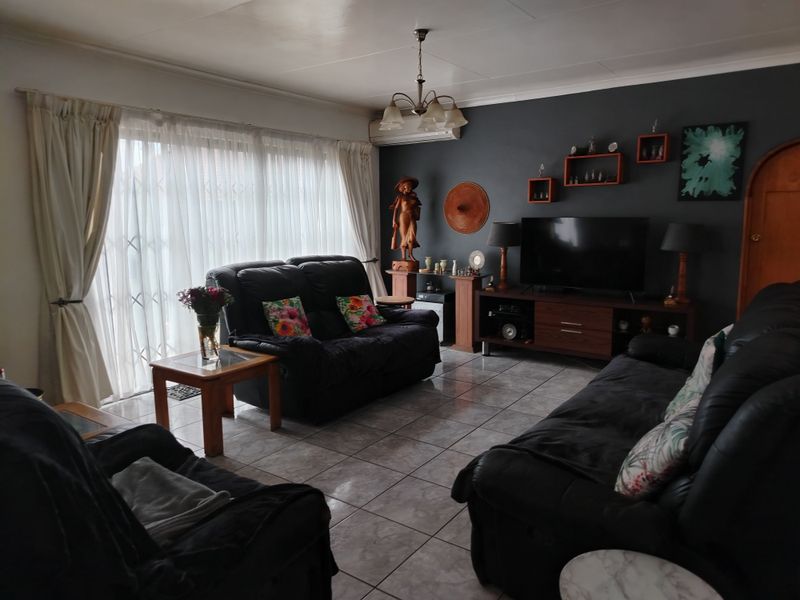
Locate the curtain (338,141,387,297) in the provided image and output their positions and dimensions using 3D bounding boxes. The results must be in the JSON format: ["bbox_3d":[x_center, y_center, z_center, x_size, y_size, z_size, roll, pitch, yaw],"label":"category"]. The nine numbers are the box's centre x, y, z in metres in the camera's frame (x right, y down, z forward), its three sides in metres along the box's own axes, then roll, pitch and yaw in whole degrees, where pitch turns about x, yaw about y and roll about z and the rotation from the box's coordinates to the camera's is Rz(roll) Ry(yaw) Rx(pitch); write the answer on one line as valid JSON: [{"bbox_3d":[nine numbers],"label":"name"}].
[{"bbox_3d":[-0.385,-0.671,6.223,0.181,2.136,0.766,6,11,35],"label":"curtain"}]

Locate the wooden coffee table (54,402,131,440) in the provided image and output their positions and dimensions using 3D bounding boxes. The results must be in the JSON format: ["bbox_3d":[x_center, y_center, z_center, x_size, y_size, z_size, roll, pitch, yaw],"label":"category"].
[{"bbox_3d":[-1.577,0.809,2.445,0.555,0.490,0.555,6,11,35],"label":"wooden coffee table"}]

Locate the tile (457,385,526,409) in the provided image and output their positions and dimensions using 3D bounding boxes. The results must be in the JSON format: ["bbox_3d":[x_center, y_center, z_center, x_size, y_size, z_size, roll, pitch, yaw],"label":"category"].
[{"bbox_3d":[0.695,0.734,4.211,0.399,0.010,0.399,6,11,35],"label":"tile"}]

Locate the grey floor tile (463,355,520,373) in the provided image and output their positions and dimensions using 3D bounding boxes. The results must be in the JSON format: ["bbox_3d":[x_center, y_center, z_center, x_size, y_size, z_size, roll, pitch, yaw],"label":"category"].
[{"bbox_3d":[0.835,0.595,5.100,0.400,0.010,0.400,6,11,35],"label":"grey floor tile"}]

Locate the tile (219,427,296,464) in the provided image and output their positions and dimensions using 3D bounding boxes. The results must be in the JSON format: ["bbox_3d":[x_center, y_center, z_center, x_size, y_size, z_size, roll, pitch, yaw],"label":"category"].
[{"bbox_3d":[-0.889,0.891,3.391,0.400,0.010,0.400,6,11,35],"label":"tile"}]

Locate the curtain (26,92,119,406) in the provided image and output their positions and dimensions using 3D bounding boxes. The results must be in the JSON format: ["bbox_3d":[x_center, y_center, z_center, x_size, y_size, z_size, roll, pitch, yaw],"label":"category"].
[{"bbox_3d":[-2.224,-0.298,4.004,0.160,2.195,0.636,6,11,35],"label":"curtain"}]

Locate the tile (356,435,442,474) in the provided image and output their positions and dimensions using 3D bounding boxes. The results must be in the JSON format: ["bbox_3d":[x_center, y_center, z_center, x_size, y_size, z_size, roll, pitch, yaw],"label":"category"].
[{"bbox_3d":[0.000,0.911,3.285,0.403,0.010,0.403,6,11,35],"label":"tile"}]

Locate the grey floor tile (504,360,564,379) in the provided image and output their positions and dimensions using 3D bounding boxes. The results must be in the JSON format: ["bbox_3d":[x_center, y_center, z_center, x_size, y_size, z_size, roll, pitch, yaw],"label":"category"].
[{"bbox_3d":[1.163,0.629,4.870,0.400,0.010,0.400,6,11,35],"label":"grey floor tile"}]

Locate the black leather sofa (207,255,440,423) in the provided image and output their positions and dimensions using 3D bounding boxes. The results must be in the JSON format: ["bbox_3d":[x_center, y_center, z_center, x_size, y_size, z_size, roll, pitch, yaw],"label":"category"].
[{"bbox_3d":[-0.516,0.175,4.594,1.085,1.040,1.648,6,11,35],"label":"black leather sofa"}]

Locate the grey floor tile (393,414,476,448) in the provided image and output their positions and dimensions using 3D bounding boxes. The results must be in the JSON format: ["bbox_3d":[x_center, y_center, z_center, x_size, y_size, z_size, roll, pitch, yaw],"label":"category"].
[{"bbox_3d":[0.236,0.856,3.613,0.403,0.010,0.403,6,11,35],"label":"grey floor tile"}]

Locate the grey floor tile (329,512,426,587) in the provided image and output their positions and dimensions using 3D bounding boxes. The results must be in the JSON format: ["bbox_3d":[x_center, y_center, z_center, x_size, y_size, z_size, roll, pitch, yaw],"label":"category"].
[{"bbox_3d":[-0.138,1.050,2.378,0.400,0.010,0.400,6,11,35],"label":"grey floor tile"}]

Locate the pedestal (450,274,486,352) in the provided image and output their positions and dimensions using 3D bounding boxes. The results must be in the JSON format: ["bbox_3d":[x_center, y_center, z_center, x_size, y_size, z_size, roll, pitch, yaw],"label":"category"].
[{"bbox_3d":[0.700,0.127,5.626,0.278,0.734,0.266,6,11,35],"label":"pedestal"}]

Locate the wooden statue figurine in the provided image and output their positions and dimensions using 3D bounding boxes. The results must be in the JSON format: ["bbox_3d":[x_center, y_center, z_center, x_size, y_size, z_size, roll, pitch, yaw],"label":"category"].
[{"bbox_3d":[0.062,-0.846,6.193,0.320,1.040,0.240,2,10,17],"label":"wooden statue figurine"}]

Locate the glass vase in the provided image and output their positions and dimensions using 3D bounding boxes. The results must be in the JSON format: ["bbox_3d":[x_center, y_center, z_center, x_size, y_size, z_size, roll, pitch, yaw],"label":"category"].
[{"bbox_3d":[-1.206,0.229,3.498,0.145,0.288,0.145,6,11,35],"label":"glass vase"}]

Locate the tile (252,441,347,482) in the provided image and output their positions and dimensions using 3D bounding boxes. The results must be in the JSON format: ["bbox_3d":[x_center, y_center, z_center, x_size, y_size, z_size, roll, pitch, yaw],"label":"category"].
[{"bbox_3d":[-0.569,0.932,3.191,0.403,0.010,0.403,6,11,35],"label":"tile"}]

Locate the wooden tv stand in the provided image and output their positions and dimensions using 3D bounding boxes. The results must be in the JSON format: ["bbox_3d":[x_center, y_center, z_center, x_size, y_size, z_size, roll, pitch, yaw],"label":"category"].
[{"bbox_3d":[1.630,0.276,4.991,1.849,0.639,0.454,6,11,35],"label":"wooden tv stand"}]

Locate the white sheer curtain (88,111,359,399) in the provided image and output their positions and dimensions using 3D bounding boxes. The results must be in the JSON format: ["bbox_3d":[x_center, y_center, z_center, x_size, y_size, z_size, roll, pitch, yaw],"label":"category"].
[{"bbox_3d":[-1.294,-0.478,5.082,0.121,2.104,3.103,6,11,35],"label":"white sheer curtain"}]

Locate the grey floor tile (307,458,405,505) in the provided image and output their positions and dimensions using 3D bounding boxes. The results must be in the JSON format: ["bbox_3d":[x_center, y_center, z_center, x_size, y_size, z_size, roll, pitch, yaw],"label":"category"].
[{"bbox_3d":[-0.233,0.961,2.931,0.400,0.010,0.400,6,11,35],"label":"grey floor tile"}]

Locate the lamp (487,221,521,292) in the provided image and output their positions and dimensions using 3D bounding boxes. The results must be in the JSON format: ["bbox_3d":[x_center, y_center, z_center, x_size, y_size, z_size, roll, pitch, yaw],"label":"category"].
[{"bbox_3d":[1.036,-0.440,5.491,0.339,0.641,0.339,6,11,35],"label":"lamp"}]

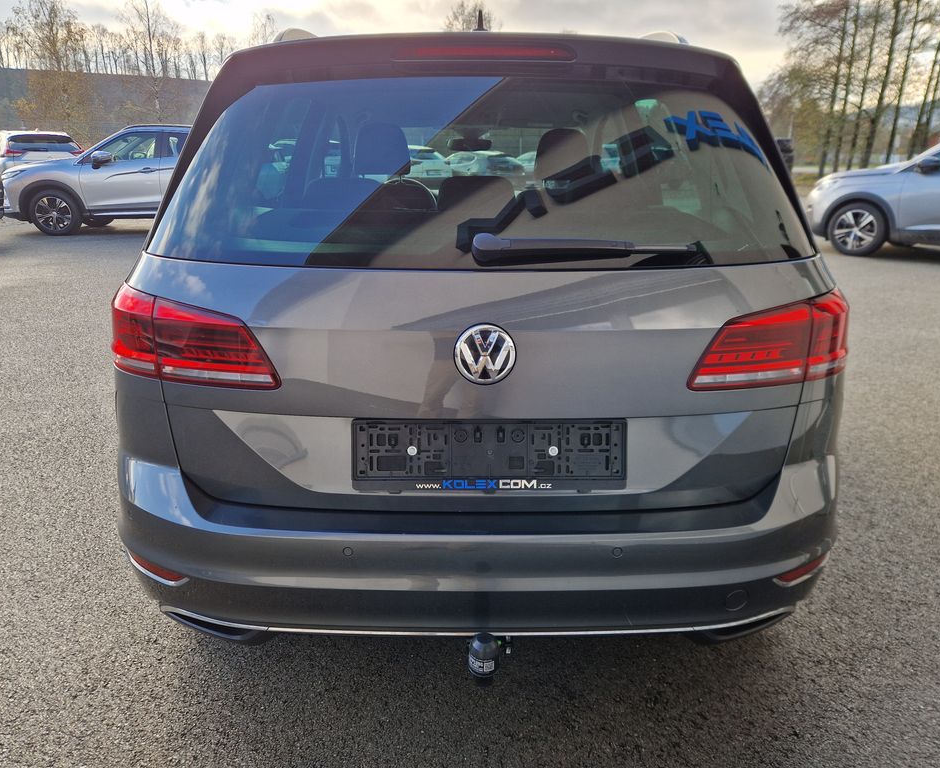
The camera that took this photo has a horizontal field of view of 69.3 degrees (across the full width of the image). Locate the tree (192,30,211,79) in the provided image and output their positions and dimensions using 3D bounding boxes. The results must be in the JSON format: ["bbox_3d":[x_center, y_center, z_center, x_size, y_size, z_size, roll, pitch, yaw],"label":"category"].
[{"bbox_3d":[-44.733,-54.730,113.358,3.000,7.700,3.000,-6,20,-19],"label":"tree"}]

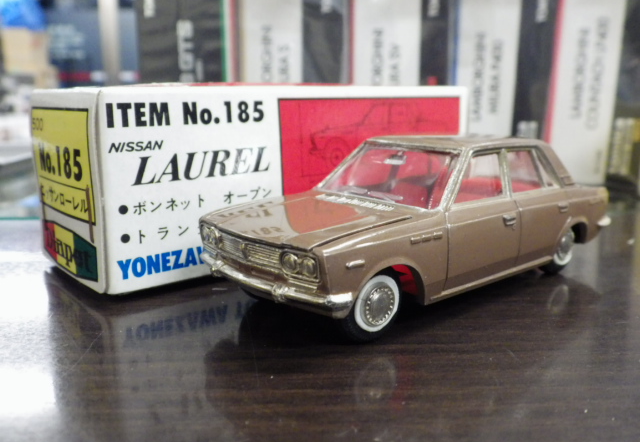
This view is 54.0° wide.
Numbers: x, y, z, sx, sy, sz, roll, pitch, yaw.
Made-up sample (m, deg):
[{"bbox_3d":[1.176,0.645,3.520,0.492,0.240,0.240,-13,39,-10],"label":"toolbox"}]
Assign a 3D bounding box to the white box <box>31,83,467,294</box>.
[{"bbox_3d":[-0.013,-0.017,0.190,0.124,0.044,0.043,-10,15,-39],"label":"white box"}]

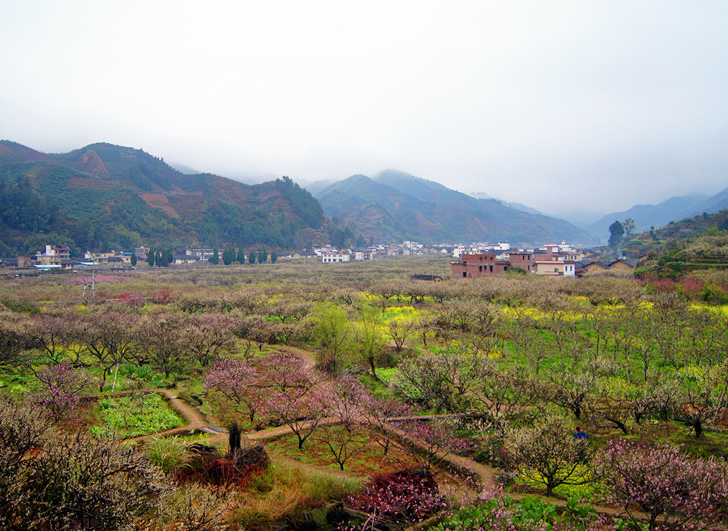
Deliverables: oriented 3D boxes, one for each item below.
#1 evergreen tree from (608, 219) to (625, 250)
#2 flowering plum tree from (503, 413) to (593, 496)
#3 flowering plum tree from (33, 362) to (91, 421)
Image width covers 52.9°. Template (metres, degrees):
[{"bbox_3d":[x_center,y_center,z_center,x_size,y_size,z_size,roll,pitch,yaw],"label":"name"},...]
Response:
[{"bbox_3d":[127.577,-14.652,370.000,7.800,15.500,7.800,0,2,0],"label":"evergreen tree"},{"bbox_3d":[7.792,8.078,30.873,3.890,3.270,3.890,0,2,0],"label":"flowering plum tree"},{"bbox_3d":[-18.142,7.637,43.866,3.480,3.320,3.480,0,2,0],"label":"flowering plum tree"}]

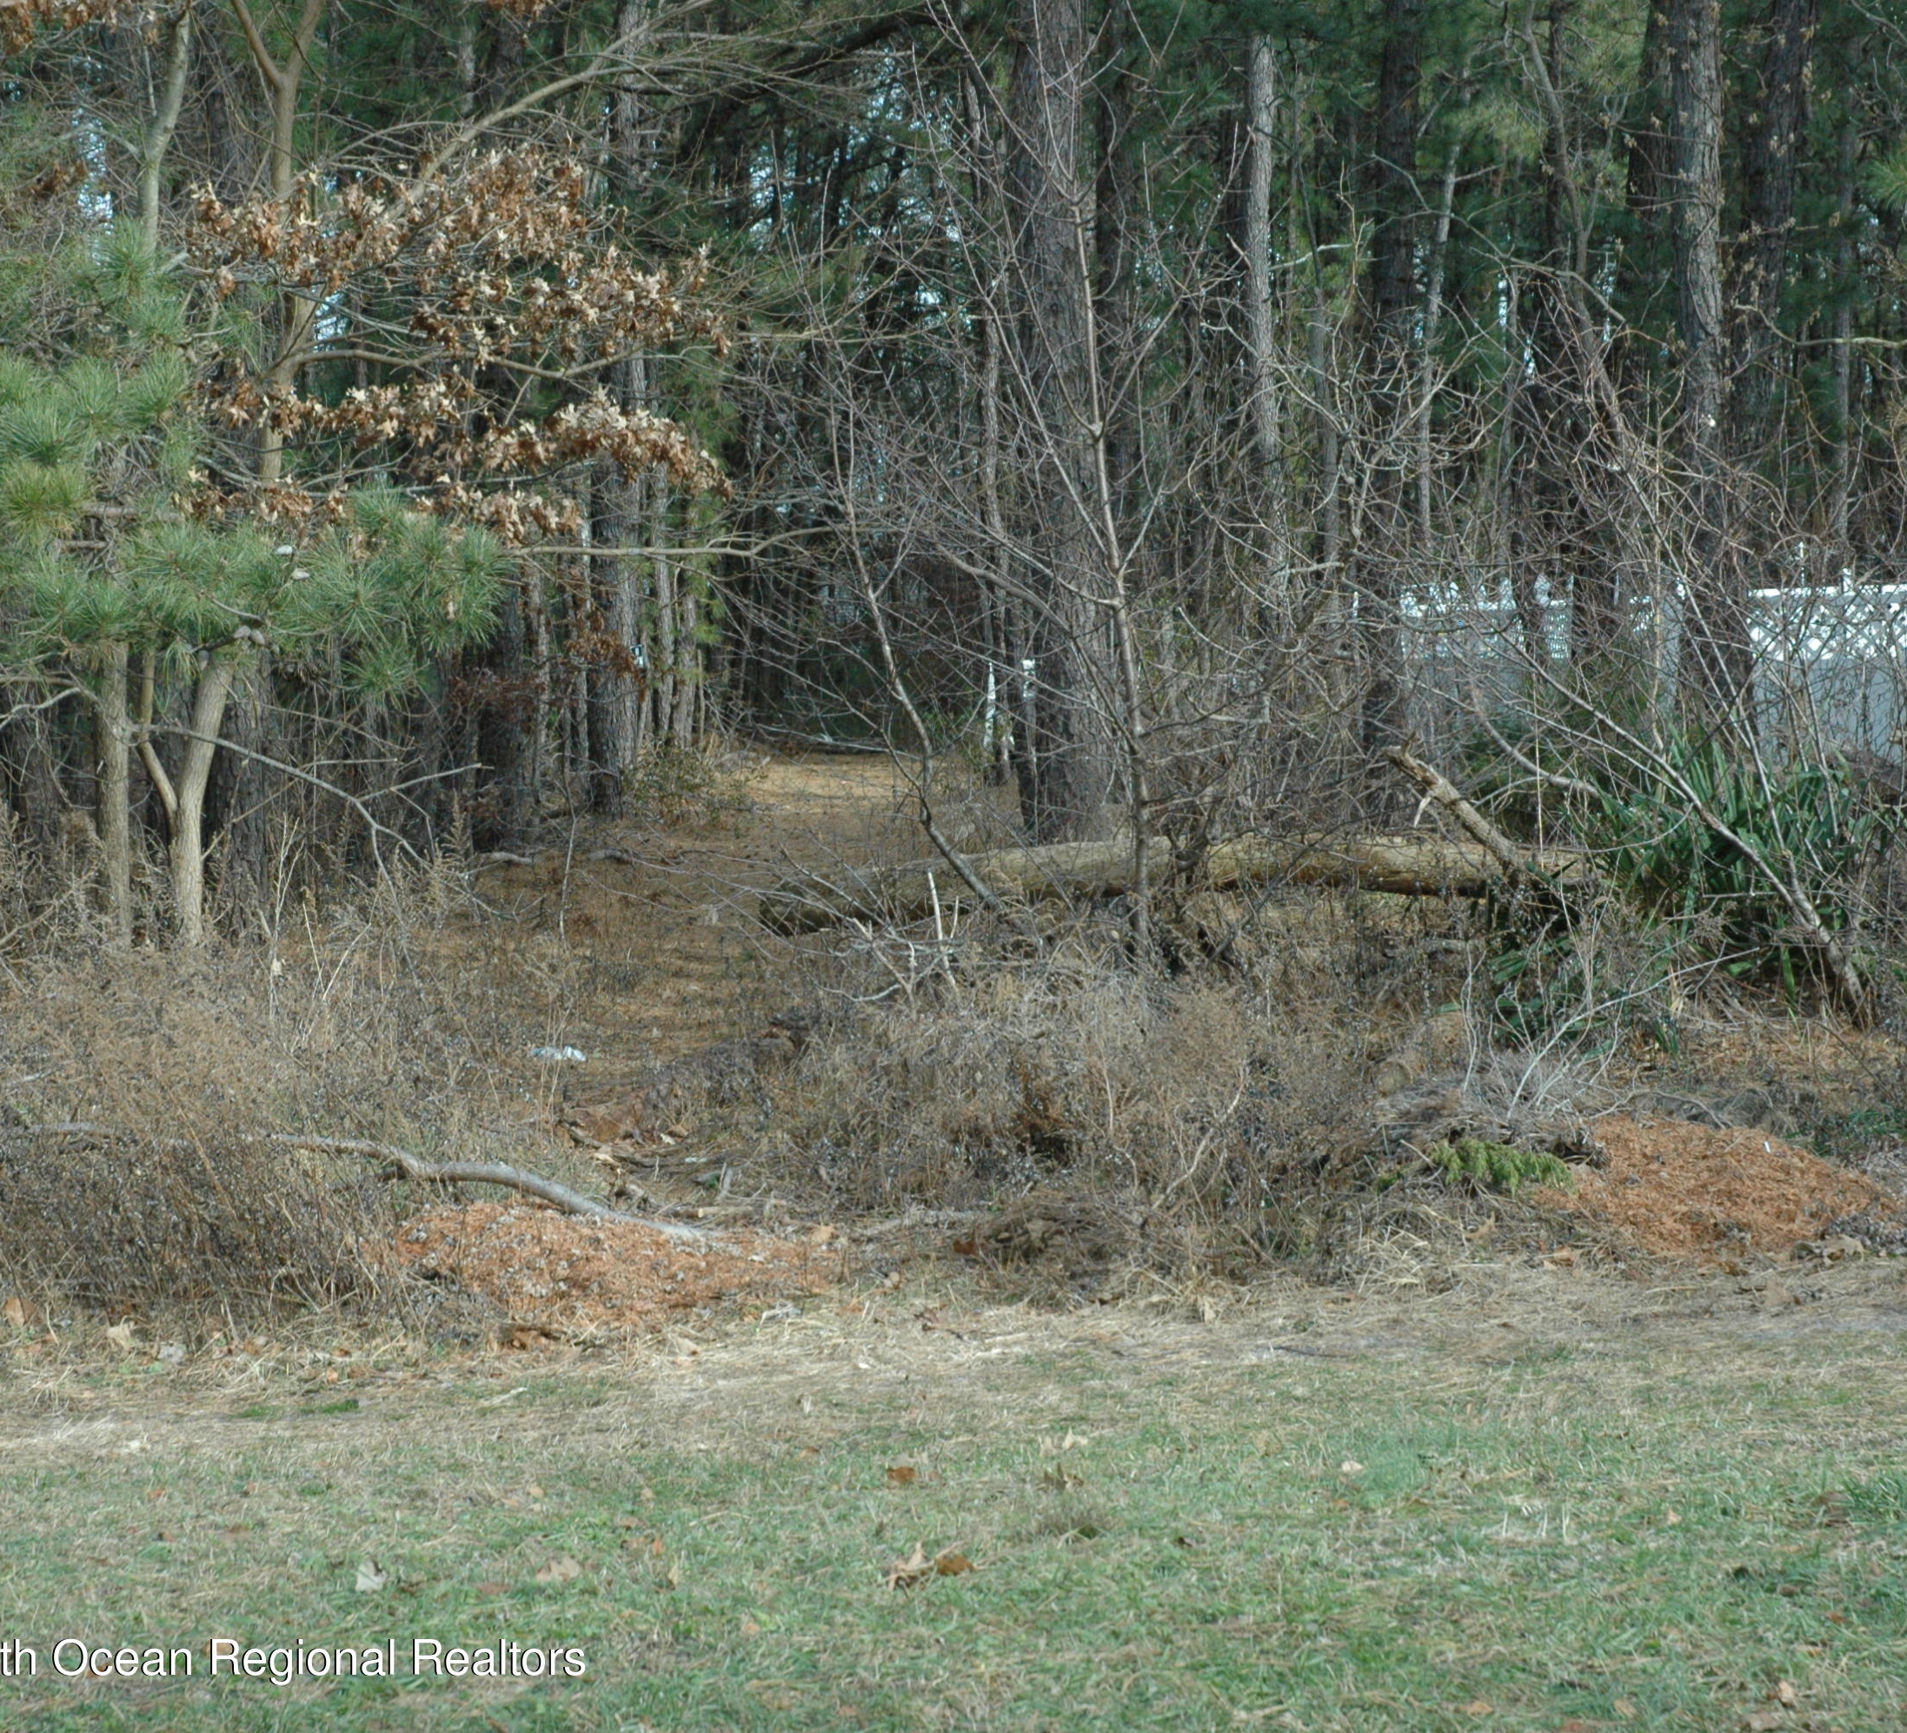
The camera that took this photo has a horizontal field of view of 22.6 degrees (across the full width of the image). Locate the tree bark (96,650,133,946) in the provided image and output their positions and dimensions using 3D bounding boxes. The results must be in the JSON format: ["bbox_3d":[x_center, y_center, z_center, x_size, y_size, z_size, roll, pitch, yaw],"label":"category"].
[{"bbox_3d":[-3.514,-0.299,20.000,0.140,1.300,0.130,-2,3,0],"label":"tree bark"}]

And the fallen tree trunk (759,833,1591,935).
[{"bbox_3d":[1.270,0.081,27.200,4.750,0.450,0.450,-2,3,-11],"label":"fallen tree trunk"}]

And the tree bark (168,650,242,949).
[{"bbox_3d":[-3.135,-0.281,20.000,0.290,1.270,0.170,-2,3,0],"label":"tree bark"}]

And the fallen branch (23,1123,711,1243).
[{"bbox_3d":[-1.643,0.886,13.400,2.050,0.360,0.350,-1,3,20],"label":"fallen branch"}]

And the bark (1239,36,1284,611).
[{"bbox_3d":[2.326,-4.100,36.000,0.260,4.400,0.250,-2,3,0],"label":"bark"}]

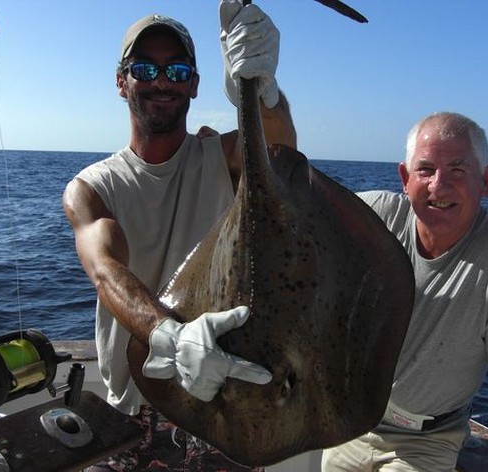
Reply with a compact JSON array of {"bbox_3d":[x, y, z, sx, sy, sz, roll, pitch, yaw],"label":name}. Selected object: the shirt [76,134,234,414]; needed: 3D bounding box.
[{"bbox_3d":[-0.196,0.090,1.620,0.410,0.640,0.270,1,6,-8],"label":"shirt"}]

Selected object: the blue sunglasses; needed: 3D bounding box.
[{"bbox_3d":[-0.187,-0.358,1.550,0.147,0.045,0.140,1,4,-9],"label":"blue sunglasses"}]

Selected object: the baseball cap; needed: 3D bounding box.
[{"bbox_3d":[-0.191,-0.437,1.560,0.170,0.135,0.260,1,-2,-8],"label":"baseball cap"}]

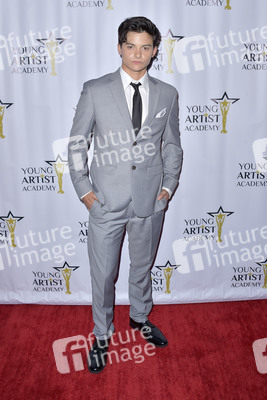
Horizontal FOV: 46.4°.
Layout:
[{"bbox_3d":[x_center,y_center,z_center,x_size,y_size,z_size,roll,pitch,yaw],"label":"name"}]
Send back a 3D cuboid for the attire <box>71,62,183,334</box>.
[{"bbox_3d":[-0.029,0.082,1.684,0.580,1.470,0.340,-5,13,-17],"label":"attire"}]

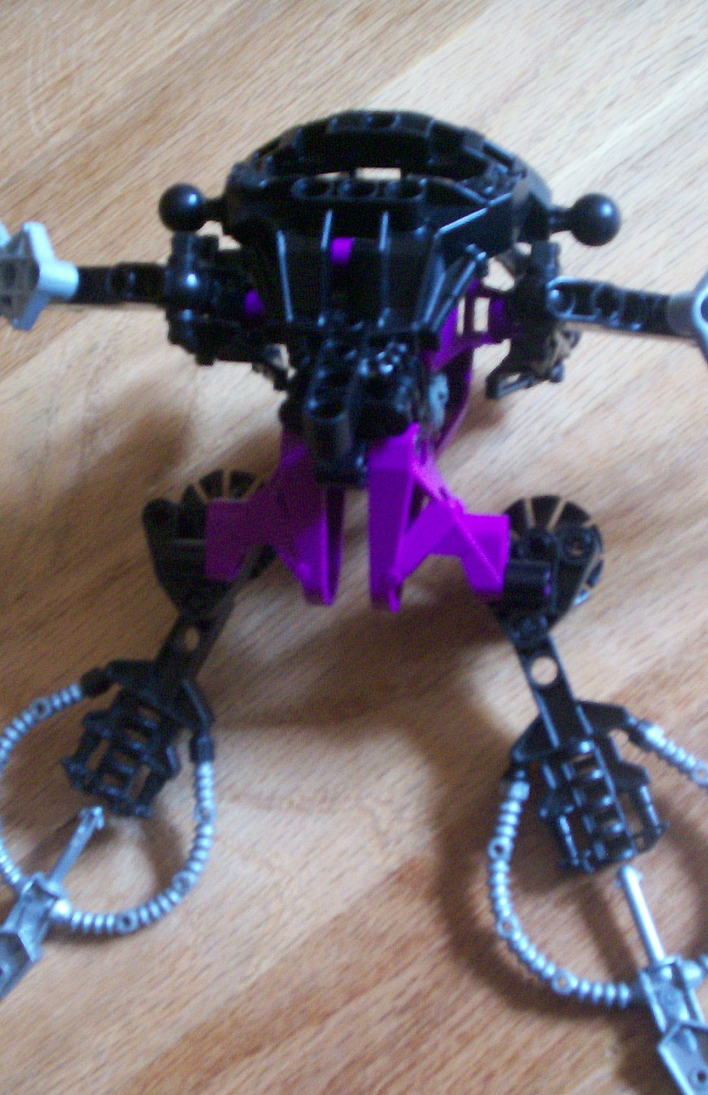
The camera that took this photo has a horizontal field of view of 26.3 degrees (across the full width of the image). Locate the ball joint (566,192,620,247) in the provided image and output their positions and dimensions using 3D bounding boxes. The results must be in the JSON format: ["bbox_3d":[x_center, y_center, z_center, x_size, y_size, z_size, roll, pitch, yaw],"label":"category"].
[{"bbox_3d":[0.045,-0.062,0.288,0.011,0.010,0.010,4,72,14],"label":"ball joint"}]

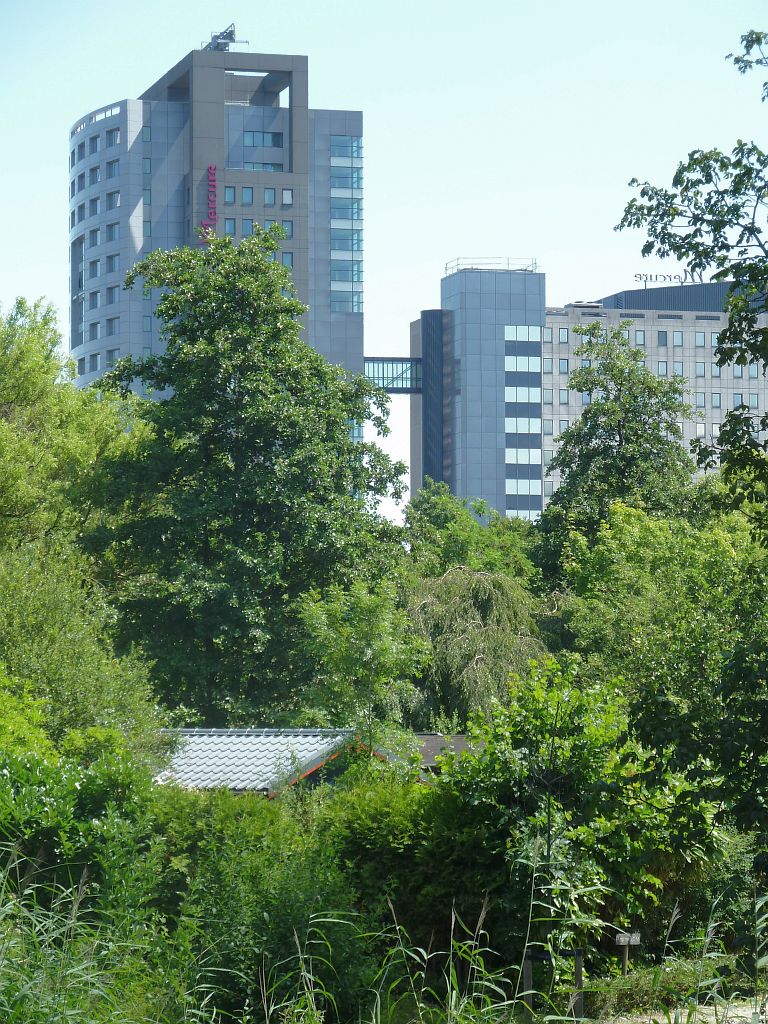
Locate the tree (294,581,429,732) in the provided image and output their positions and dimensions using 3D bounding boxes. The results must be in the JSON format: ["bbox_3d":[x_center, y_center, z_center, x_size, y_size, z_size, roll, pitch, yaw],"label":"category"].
[{"bbox_3d":[-0.335,3.355,55.901,2.060,4.600,2.100,0,-3,0],"label":"tree"}]

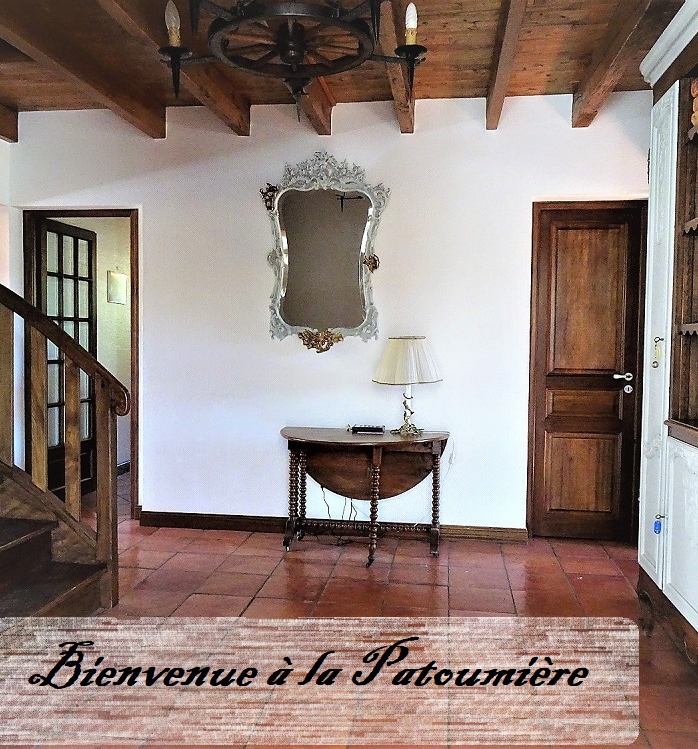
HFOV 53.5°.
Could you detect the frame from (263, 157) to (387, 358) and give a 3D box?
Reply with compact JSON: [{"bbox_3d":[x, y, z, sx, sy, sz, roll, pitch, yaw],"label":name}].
[{"bbox_3d":[-0.154,-0.758,4.320,0.809,1.241,0.085,1,3,8],"label":"frame"}]

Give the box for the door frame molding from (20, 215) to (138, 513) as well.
[{"bbox_3d":[-1.825,-0.069,4.791,0.872,2.118,0.090,1,3,8],"label":"door frame molding"}]

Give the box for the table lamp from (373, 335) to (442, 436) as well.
[{"bbox_3d":[0.339,0.067,4.000,0.397,0.583,0.397,1,3,8],"label":"table lamp"}]

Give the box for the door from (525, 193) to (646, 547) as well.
[{"bbox_3d":[1.484,-0.005,4.327,0.700,2.114,0.080,1,3,8],"label":"door"}]

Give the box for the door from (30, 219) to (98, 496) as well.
[{"bbox_3d":[-2.095,-0.074,5.195,0.045,2.060,0.716,1,3,8],"label":"door"}]

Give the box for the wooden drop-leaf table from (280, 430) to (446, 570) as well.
[{"bbox_3d":[0.058,0.702,4.030,1.016,0.695,0.593,1,3,8],"label":"wooden drop-leaf table"}]

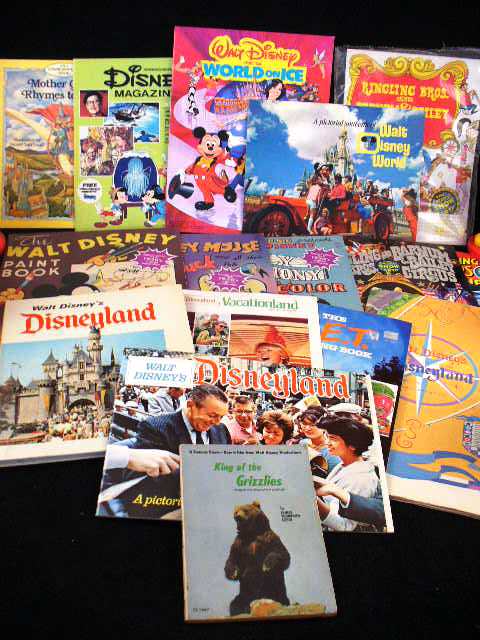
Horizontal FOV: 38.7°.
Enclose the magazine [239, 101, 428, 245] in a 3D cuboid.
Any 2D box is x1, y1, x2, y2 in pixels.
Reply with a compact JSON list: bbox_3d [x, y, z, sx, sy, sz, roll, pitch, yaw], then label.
[{"bbox_3d":[0.148,-0.234,1.085,0.277,0.213,0.005,3,-1,-1],"label":"magazine"}]

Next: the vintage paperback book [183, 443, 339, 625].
[{"bbox_3d":[0.012,0.196,0.655,0.131,0.009,0.187,1,40,-7],"label":"vintage paperback book"}]

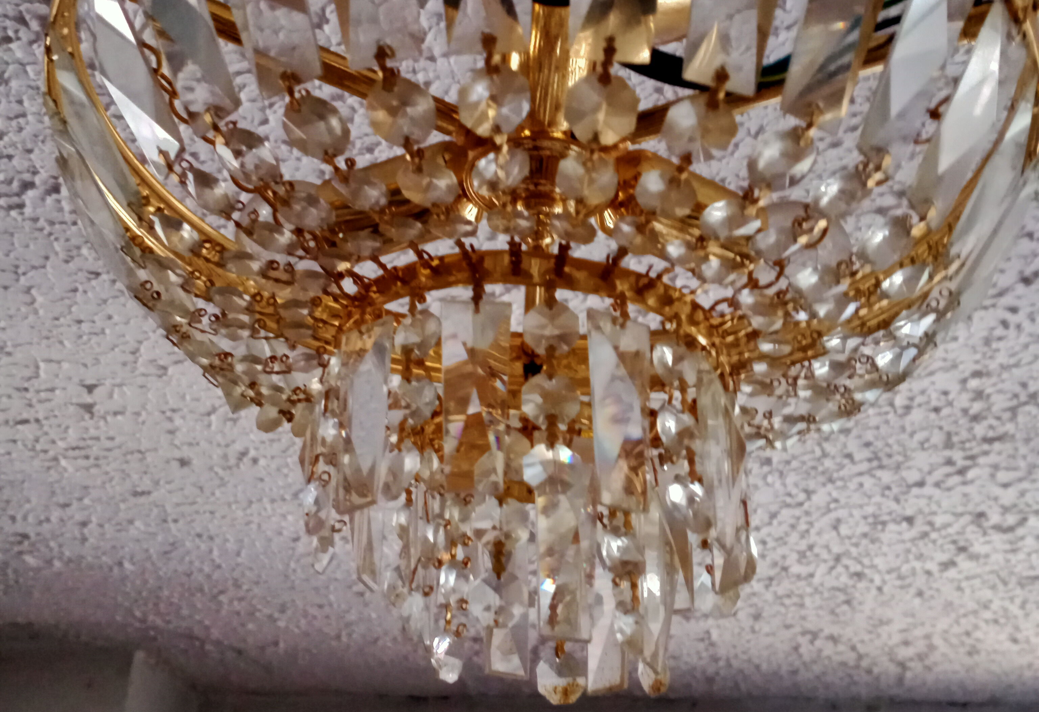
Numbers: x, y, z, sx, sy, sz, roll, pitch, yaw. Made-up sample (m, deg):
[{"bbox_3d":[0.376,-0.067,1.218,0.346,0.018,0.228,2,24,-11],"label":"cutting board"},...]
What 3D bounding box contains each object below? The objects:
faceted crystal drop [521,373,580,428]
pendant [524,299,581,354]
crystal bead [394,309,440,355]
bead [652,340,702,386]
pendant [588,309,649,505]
[{"bbox_3d":[0.007,0.011,0.269,0.014,0.014,0.007,6,-26,-4],"label":"faceted crystal drop"},{"bbox_3d":[0.008,-0.007,0.278,0.014,0.014,0.007,5,-26,-4],"label":"pendant"},{"bbox_3d":[-0.026,-0.006,0.284,0.014,0.014,0.007,-10,-29,25],"label":"crystal bead"},{"bbox_3d":[0.041,0.002,0.288,0.014,0.014,0.007,22,-32,-33],"label":"bead"},{"bbox_3d":[0.025,0.013,0.273,0.016,0.050,0.007,13,-28,-19],"label":"pendant"}]

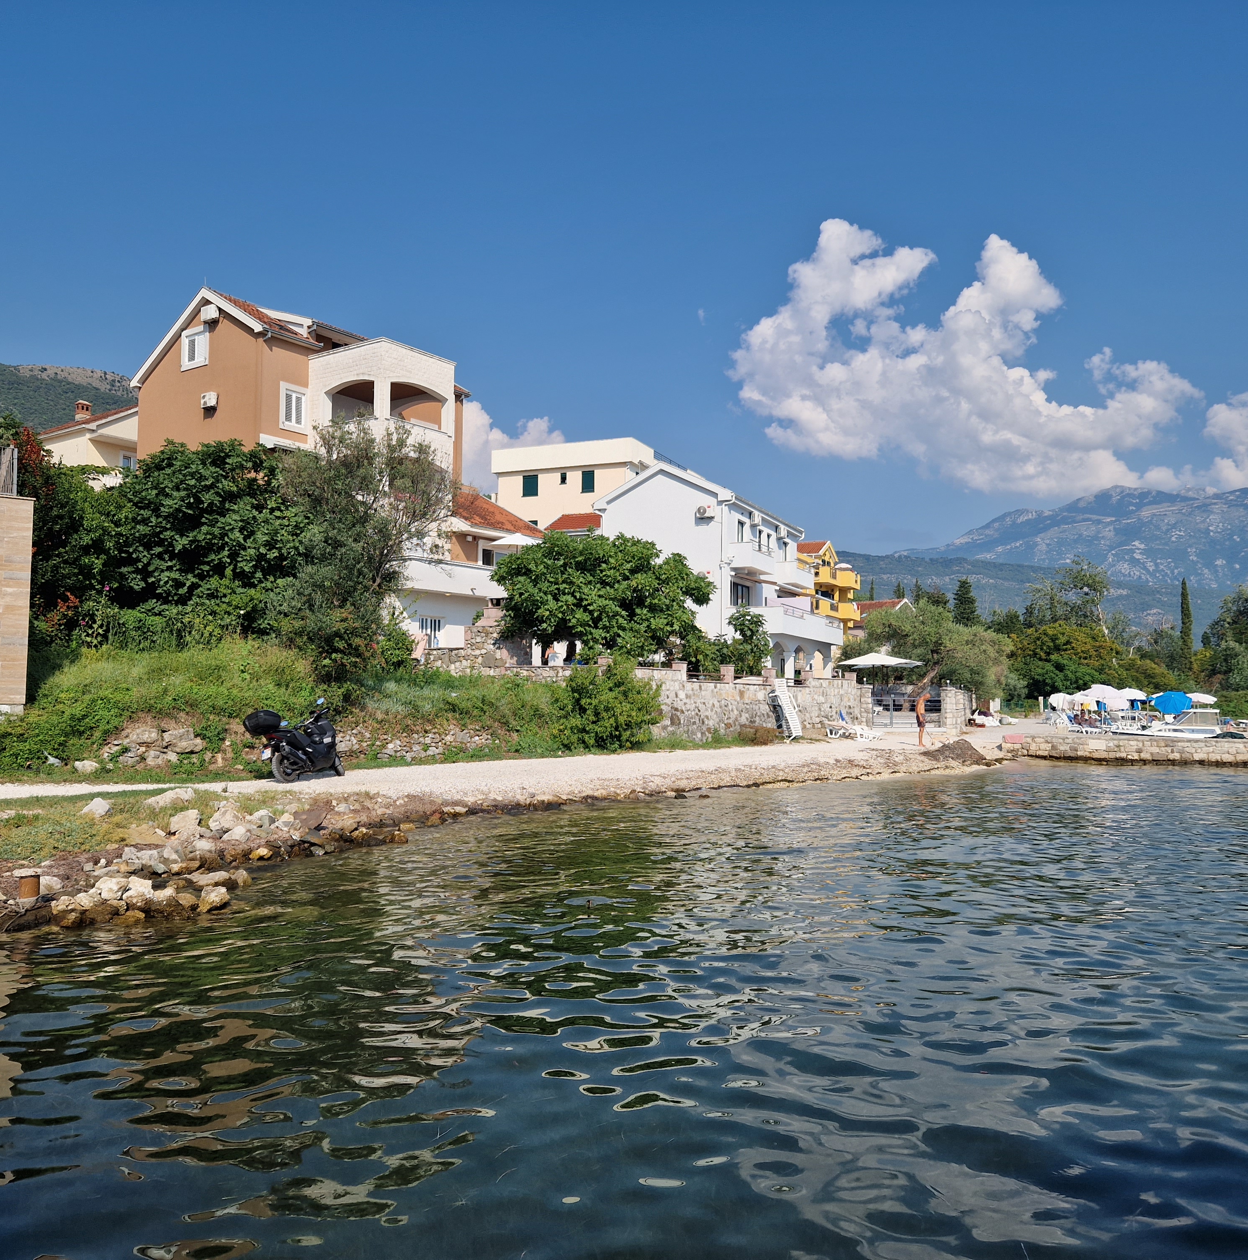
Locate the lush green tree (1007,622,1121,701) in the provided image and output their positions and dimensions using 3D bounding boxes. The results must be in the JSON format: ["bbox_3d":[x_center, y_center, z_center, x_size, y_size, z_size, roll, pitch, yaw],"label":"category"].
[{"bbox_3d":[26.790,2.034,68.015,6.960,4.960,6.200,-1,-4,21],"label":"lush green tree"}]

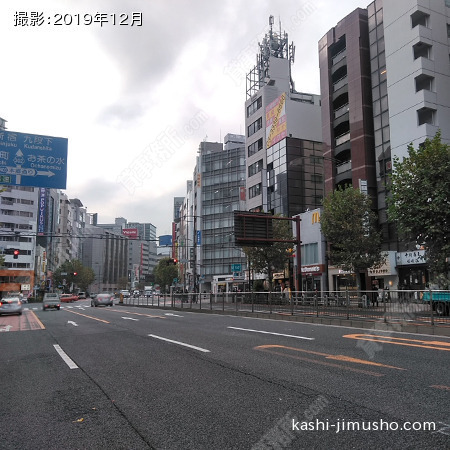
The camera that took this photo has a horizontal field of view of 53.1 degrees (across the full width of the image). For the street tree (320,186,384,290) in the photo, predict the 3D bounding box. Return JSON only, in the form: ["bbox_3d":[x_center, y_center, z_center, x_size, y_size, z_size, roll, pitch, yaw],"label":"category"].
[{"bbox_3d":[10.472,1.695,36.948,5.080,9.940,5.080,4,-9,-24],"label":"street tree"}]

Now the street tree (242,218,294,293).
[{"bbox_3d":[4.665,3.734,49.739,5.520,9.820,5.520,0,-9,0],"label":"street tree"}]

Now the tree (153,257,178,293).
[{"bbox_3d":[-13.231,11.814,101.692,5.870,9.190,5.870,4,-9,-24],"label":"tree"}]

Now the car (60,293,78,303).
[{"bbox_3d":[-26.553,12.308,75.613,4.500,1.500,1.700,4,-9,-24],"label":"car"}]

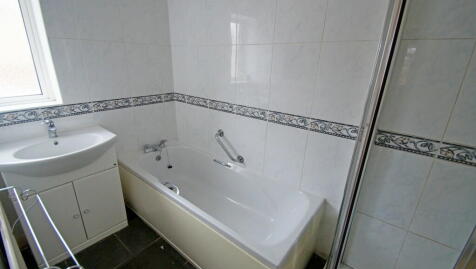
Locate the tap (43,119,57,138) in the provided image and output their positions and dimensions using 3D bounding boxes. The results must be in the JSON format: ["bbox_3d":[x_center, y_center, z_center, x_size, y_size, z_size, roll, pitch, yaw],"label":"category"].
[{"bbox_3d":[-1.283,-0.038,1.363,0.115,0.125,0.052,17,25,35],"label":"tap"}]

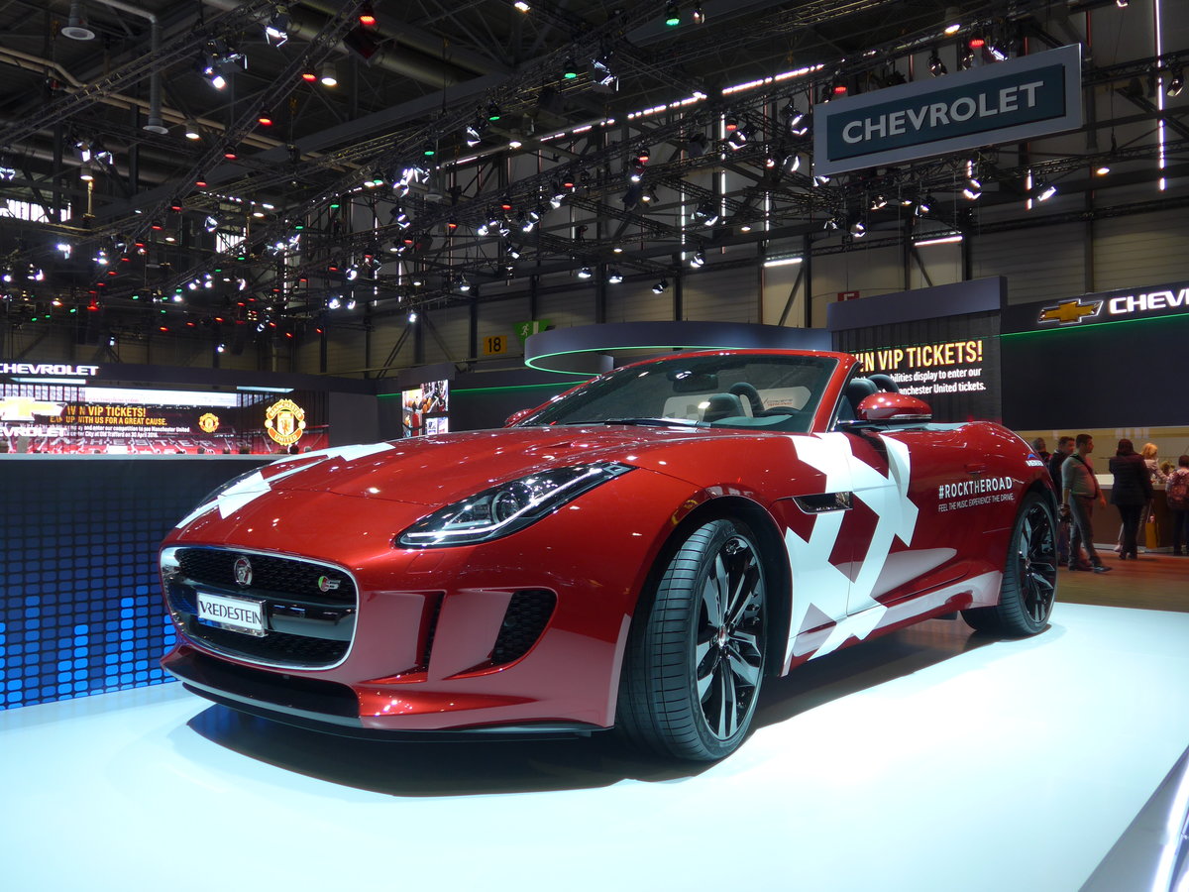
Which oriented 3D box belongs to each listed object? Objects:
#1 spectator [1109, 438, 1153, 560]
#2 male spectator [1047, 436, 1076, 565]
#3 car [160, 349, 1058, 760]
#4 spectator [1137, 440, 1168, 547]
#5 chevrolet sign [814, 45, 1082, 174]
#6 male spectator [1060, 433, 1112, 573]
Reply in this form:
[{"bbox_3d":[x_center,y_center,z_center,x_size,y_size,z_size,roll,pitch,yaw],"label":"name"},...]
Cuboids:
[{"bbox_3d":[7.460,0.741,13.850,0.580,1.674,0.420,-1,-1,35],"label":"spectator"},{"bbox_3d":[6.338,0.743,13.400,0.480,1.740,0.520,-1,-1,38],"label":"male spectator"},{"bbox_3d":[0.542,0.233,4.298,2.000,1.290,4.470,-1,-1,40],"label":"car"},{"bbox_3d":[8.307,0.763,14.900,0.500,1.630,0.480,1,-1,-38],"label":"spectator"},{"bbox_3d":[5.564,-5.326,16.101,4.194,1.250,0.150,-1,-1,35],"label":"chevrolet sign"},{"bbox_3d":[6.223,0.721,12.600,0.550,1.755,0.580,-1,-1,38],"label":"male spectator"}]

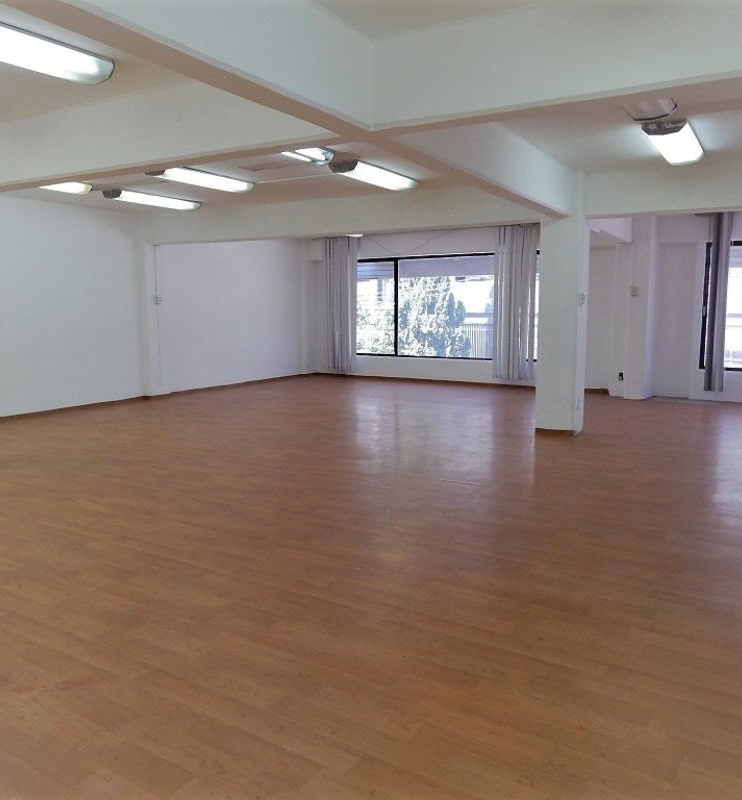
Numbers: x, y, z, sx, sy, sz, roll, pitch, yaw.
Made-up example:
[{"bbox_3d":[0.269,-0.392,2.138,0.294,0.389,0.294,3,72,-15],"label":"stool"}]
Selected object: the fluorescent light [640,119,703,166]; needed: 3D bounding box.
[{"bbox_3d":[2.463,-2.062,5.730,0.312,0.078,1.274,4,8,30],"label":"fluorescent light"}]

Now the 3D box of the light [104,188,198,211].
[{"bbox_3d":[-2.617,-2.414,8.583,0.325,0.078,1.248,4,8,30],"label":"light"}]

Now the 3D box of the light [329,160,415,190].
[{"bbox_3d":[0.046,-2.307,7.326,0.324,0.098,1.247,4,8,30],"label":"light"}]

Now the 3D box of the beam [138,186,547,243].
[{"bbox_3d":[-0.627,-2.273,8.863,5.798,0.440,0.195,4,8,30],"label":"beam"}]

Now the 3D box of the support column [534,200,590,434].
[{"bbox_3d":[2.079,-0.811,7.659,0.436,2.358,0.393,4,8,30],"label":"support column"}]

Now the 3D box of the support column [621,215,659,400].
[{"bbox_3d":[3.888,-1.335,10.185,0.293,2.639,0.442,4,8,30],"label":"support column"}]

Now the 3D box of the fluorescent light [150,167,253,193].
[{"bbox_3d":[-1.763,-2.326,7.486,0.324,0.098,1.247,4,8,30],"label":"fluorescent light"}]

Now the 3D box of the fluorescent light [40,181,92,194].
[{"bbox_3d":[-3.452,-2.241,7.253,0.325,0.078,1.261,4,8,30],"label":"fluorescent light"}]

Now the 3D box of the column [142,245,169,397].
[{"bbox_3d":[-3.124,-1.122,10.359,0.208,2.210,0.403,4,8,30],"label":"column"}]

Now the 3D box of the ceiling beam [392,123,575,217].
[{"bbox_3d":[0.977,-1.925,5.701,0.223,0.453,3.838,4,8,30],"label":"ceiling beam"}]

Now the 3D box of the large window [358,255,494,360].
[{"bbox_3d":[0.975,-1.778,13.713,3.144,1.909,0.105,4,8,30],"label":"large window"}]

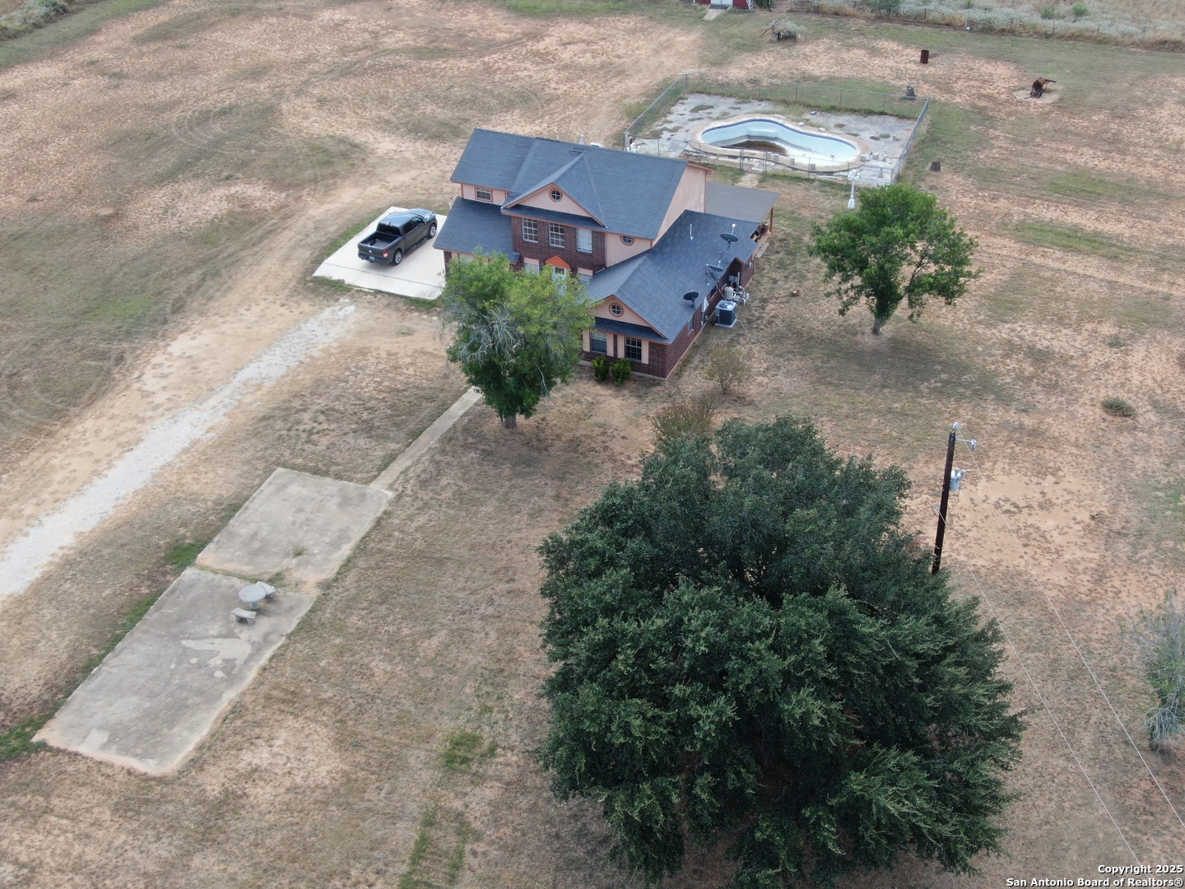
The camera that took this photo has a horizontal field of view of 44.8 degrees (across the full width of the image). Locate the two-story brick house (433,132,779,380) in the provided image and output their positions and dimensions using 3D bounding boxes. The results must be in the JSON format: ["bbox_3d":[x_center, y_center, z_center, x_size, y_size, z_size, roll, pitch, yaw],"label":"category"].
[{"bbox_3d":[0.406,-12.742,80.522,16.800,7.800,18.200,14,38,23],"label":"two-story brick house"}]

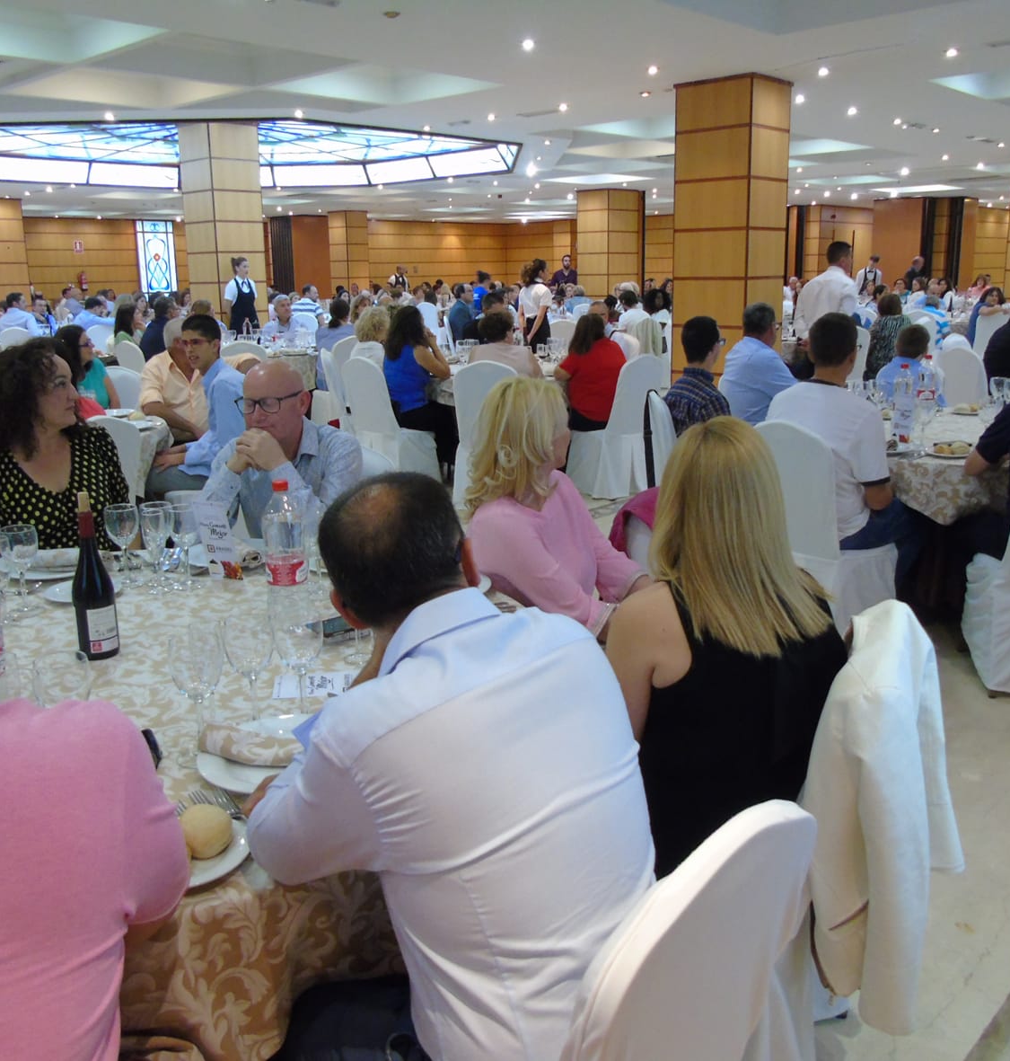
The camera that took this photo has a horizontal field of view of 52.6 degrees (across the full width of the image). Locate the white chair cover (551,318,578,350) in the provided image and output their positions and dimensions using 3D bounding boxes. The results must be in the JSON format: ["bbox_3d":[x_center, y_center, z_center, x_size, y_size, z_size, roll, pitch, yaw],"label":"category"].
[{"bbox_3d":[0.721,-2.138,12.664,0.460,0.950,0.530,-1,14,0],"label":"white chair cover"}]

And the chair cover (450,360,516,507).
[{"bbox_3d":[-0.068,-0.674,6.906,0.470,0.960,0.550,3,15,14],"label":"chair cover"}]

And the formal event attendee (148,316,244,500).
[{"bbox_3d":[-1.501,-0.327,4.788,0.740,1.337,0.480,-4,15,-13],"label":"formal event attendee"}]

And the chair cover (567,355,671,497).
[{"bbox_3d":[0.764,-0.760,7.195,0.470,0.960,0.550,-10,17,-33],"label":"chair cover"}]

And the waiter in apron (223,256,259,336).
[{"bbox_3d":[-2.816,-2.055,11.021,0.450,1.700,0.340,-11,17,-34],"label":"waiter in apron"}]

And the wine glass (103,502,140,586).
[{"bbox_3d":[-0.952,0.038,2.580,0.083,0.195,0.083,-1,14,0],"label":"wine glass"}]

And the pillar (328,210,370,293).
[{"bbox_3d":[-4.285,-7.263,28.464,0.770,3.070,0.770,13,20,42],"label":"pillar"}]

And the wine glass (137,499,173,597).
[{"bbox_3d":[-0.869,0.041,2.557,0.082,0.197,0.082,-1,14,0],"label":"wine glass"}]

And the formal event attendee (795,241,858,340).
[{"bbox_3d":[2.707,-1.566,8.640,0.550,1.740,0.360,8,17,31],"label":"formal event attendee"}]

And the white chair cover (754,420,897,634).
[{"bbox_3d":[1.211,0.029,4.013,0.550,0.950,0.470,-14,19,-41],"label":"white chair cover"}]

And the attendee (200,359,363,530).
[{"bbox_3d":[-0.639,0.059,3.353,0.560,1.270,0.750,4,15,17],"label":"attendee"}]

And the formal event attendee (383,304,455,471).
[{"bbox_3d":[-0.539,-0.993,7.426,0.460,1.282,0.780,13,20,43],"label":"formal event attendee"}]

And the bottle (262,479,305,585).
[{"bbox_3d":[-0.462,0.061,2.177,0.091,0.332,0.091,-1,14,0],"label":"bottle"}]

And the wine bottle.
[{"bbox_3d":[-0.834,0.093,2.067,0.081,0.335,0.081,-7,15,-22],"label":"wine bottle"}]

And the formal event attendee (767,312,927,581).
[{"bbox_3d":[1.461,-0.270,4.417,0.770,1.314,0.500,-14,19,-40],"label":"formal event attendee"}]

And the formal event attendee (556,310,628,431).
[{"bbox_3d":[0.571,-0.877,7.103,0.540,1.220,0.720,-12,18,-39],"label":"formal event attendee"}]

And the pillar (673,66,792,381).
[{"bbox_3d":[1.809,-2.037,8.230,0.640,2.896,0.640,12,19,41],"label":"pillar"}]

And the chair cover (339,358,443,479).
[{"bbox_3d":[-0.822,-0.748,7.233,0.470,0.950,0.550,11,18,39],"label":"chair cover"}]

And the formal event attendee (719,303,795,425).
[{"bbox_3d":[1.667,-0.745,6.311,0.800,1.282,0.500,-6,15,-17],"label":"formal event attendee"}]

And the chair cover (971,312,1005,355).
[{"bbox_3d":[5.856,-2.201,12.586,0.460,0.950,0.530,-4,14,-12],"label":"chair cover"}]

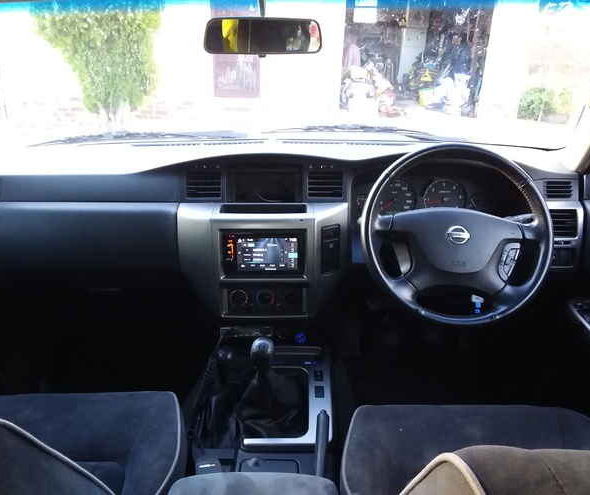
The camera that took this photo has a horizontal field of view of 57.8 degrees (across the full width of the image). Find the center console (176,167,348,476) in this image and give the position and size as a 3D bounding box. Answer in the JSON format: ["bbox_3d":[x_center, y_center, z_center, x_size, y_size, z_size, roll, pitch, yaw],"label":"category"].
[{"bbox_3d":[-0.063,0.135,1.067,0.380,0.500,0.580,0,20,0],"label":"center console"}]

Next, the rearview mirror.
[{"bbox_3d":[-0.067,-0.427,1.075,0.242,0.067,0.042,-7,25,-19],"label":"rearview mirror"}]

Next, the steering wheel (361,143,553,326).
[{"bbox_3d":[0.332,-0.027,1.125,0.385,0.385,0.100,2,-13,4],"label":"steering wheel"}]

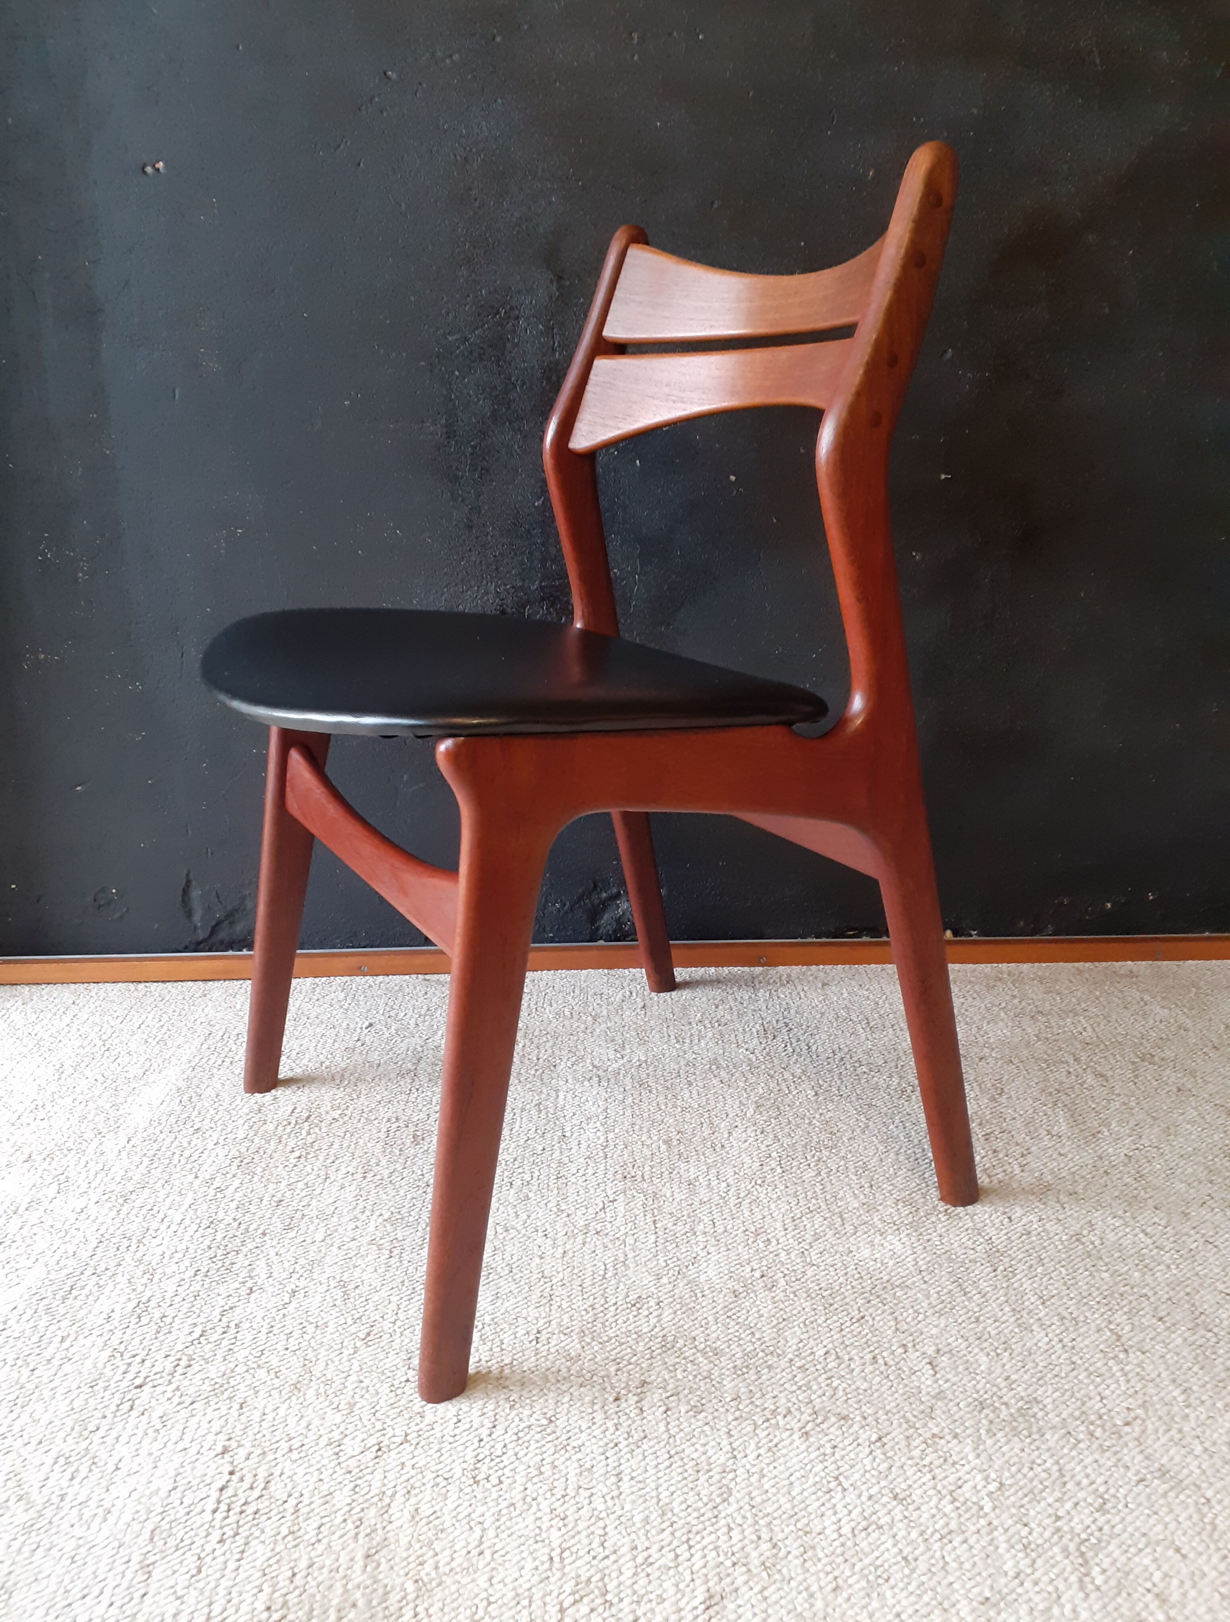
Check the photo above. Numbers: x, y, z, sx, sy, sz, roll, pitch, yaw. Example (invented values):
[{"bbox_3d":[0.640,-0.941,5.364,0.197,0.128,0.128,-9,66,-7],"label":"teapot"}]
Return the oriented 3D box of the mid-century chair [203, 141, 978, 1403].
[{"bbox_3d":[-0.050,-0.081,1.031,0.539,0.792,0.507,-9,19,-28],"label":"mid-century chair"}]

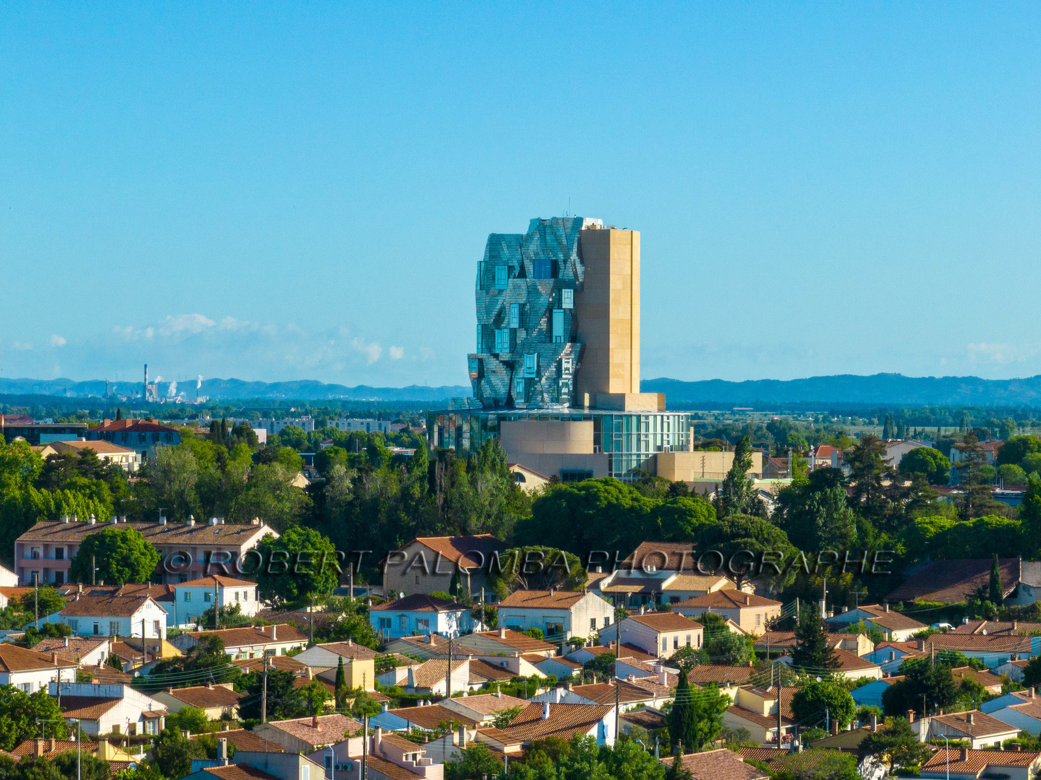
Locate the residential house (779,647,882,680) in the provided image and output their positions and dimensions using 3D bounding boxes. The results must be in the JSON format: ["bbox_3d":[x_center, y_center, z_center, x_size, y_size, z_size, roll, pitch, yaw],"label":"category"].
[{"bbox_3d":[29.485,28.541,485.609,8.400,4.400,12.800,0,0,27],"label":"residential house"}]

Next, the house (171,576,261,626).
[{"bbox_3d":[-38.721,26.941,617.003,7.800,6.600,7.800,0,0,33],"label":"house"}]

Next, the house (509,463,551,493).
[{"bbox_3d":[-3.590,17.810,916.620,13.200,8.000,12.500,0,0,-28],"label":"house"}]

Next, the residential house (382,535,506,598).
[{"bbox_3d":[-7.900,22.800,620.000,13.500,7.700,16.200,0,0,35],"label":"residential house"}]

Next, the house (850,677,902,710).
[{"bbox_3d":[35.794,28.726,451.823,6.600,4.000,9.500,0,0,26],"label":"house"}]

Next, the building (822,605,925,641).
[{"bbox_3d":[41.440,28.286,574.033,10.400,5.000,10.400,0,0,28],"label":"building"}]

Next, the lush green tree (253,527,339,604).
[{"bbox_3d":[-26.800,21.200,579.000,10.100,9.900,9.800,0,0,0],"label":"lush green tree"}]

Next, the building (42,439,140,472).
[{"bbox_3d":[-77.320,13.250,871.930,11.600,8.000,16.500,0,0,25],"label":"building"}]

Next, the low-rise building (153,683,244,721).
[{"bbox_3d":[-30.800,30.210,456.220,8.000,4.000,9.800,0,0,29],"label":"low-rise building"}]

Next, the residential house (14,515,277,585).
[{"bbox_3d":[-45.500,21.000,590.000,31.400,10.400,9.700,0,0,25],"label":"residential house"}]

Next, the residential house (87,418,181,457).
[{"bbox_3d":[-84.814,13.650,1062.269,16.000,14.500,20.000,0,0,-22],"label":"residential house"}]

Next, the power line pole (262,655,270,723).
[{"bbox_3d":[-23.809,28.539,452.003,0.400,7.400,0.400,0,0,-30],"label":"power line pole"}]

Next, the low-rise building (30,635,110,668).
[{"bbox_3d":[-48.350,28.656,512.378,7.600,4.200,6.200,0,0,24],"label":"low-rise building"}]

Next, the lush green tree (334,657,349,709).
[{"bbox_3d":[-17.965,29.489,486.002,1.300,5.400,1.300,0,0,0],"label":"lush green tree"}]

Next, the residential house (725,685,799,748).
[{"bbox_3d":[20.260,29.330,428.350,6.500,5.700,6.400,0,0,28],"label":"residential house"}]

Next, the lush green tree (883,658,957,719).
[{"bbox_3d":[38.815,29.086,470.002,7.400,6.200,6.500,0,0,0],"label":"lush green tree"}]

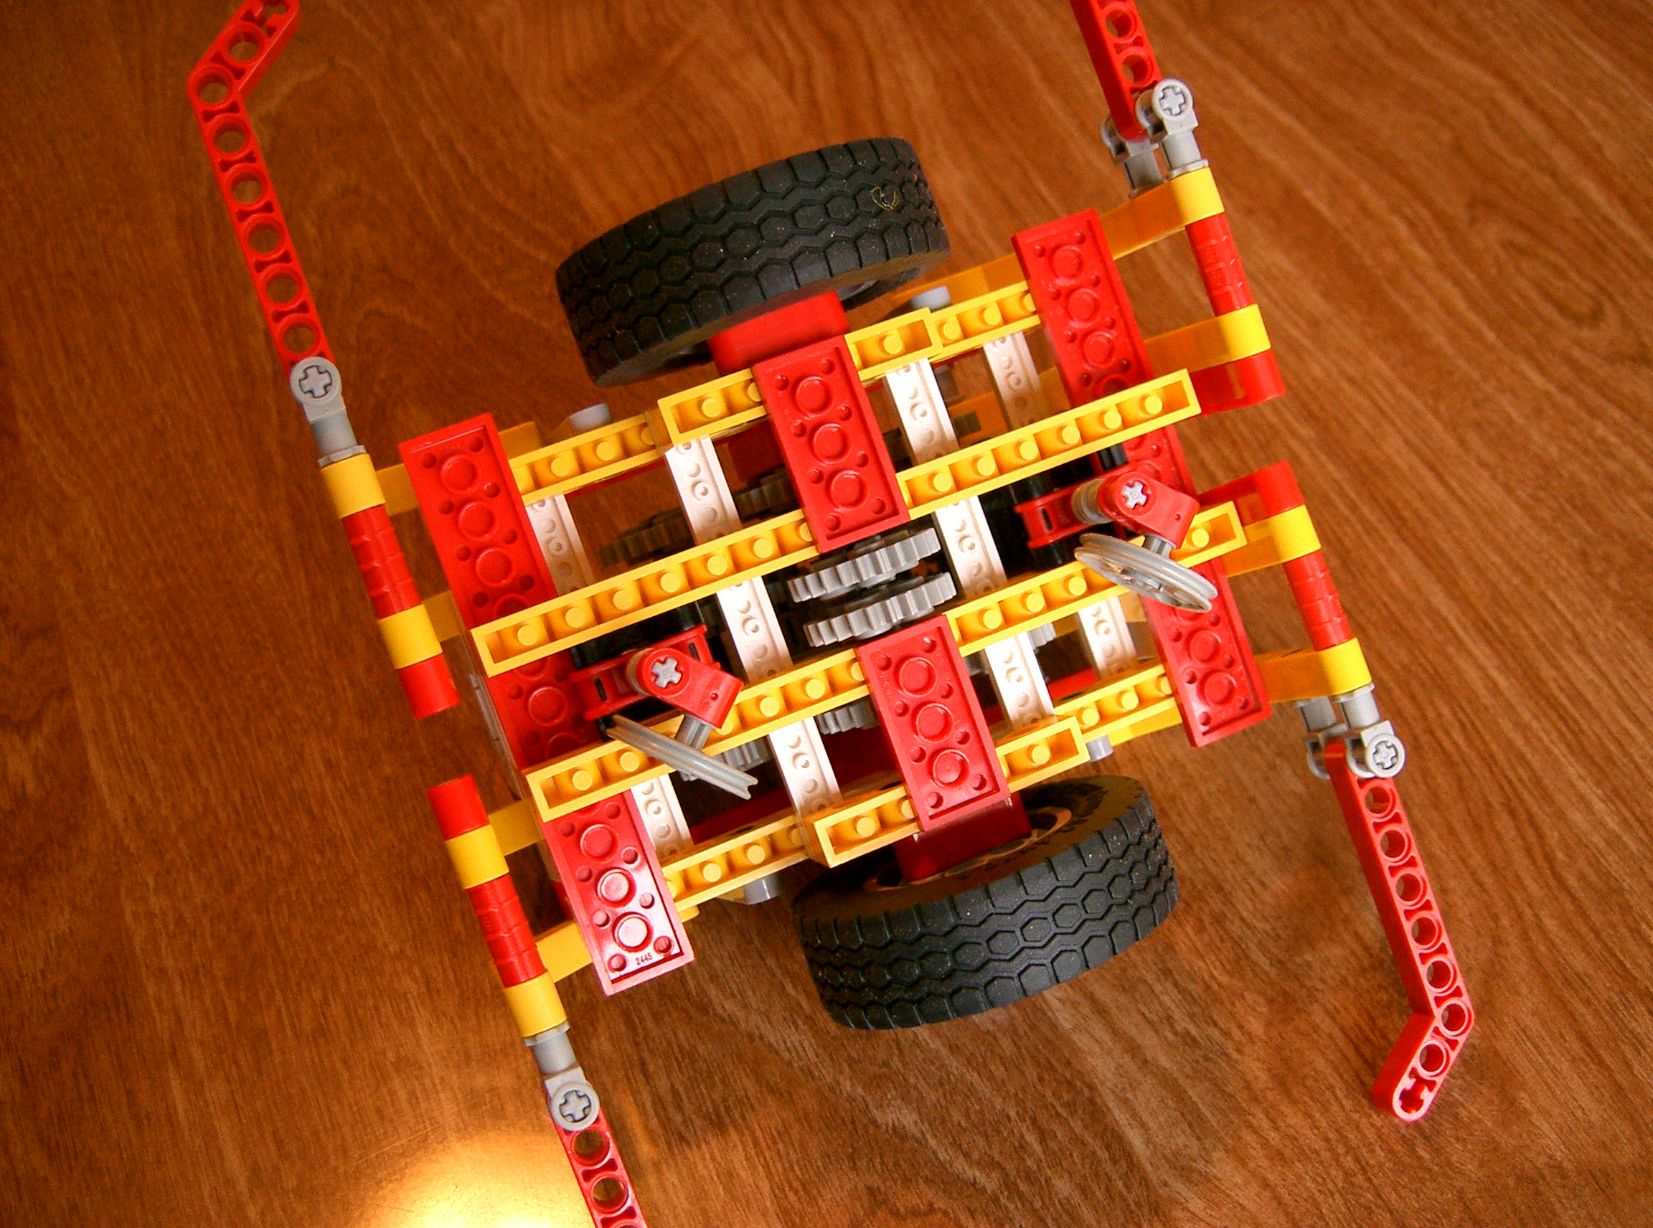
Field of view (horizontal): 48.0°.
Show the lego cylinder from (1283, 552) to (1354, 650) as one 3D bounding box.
[{"bbox_3d":[0.083,-0.002,0.313,0.008,0.008,0.017,-21,93,-13],"label":"lego cylinder"}]

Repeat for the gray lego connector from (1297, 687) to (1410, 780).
[{"bbox_3d":[0.091,0.020,0.328,0.007,0.024,0.016,-21,93,-13],"label":"gray lego connector"}]

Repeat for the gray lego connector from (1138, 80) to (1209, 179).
[{"bbox_3d":[0.059,-0.082,0.315,0.007,0.008,0.016,-21,93,-13],"label":"gray lego connector"}]

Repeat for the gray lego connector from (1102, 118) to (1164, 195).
[{"bbox_3d":[0.054,-0.080,0.325,0.007,0.008,0.015,-21,93,-13],"label":"gray lego connector"}]

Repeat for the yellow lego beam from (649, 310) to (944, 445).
[{"bbox_3d":[-0.005,-0.038,0.307,0.048,0.011,0.008,-21,93,-13],"label":"yellow lego beam"}]

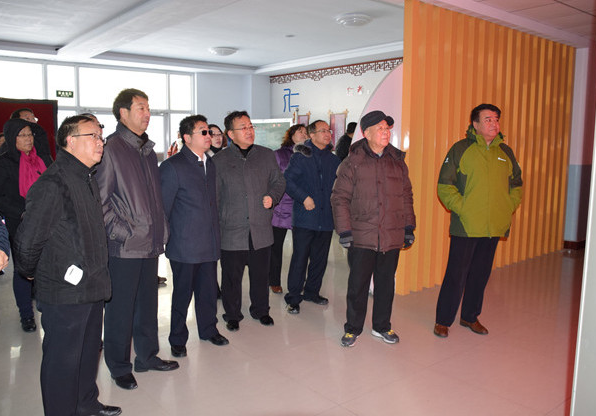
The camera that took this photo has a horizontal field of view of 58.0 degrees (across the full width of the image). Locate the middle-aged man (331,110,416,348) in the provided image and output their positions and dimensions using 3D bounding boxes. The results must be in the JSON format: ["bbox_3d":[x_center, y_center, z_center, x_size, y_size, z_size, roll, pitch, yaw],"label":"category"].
[{"bbox_3d":[0.537,0.155,4.027,0.600,1.738,0.370,-1,7,-12],"label":"middle-aged man"}]

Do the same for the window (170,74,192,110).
[{"bbox_3d":[-2.660,-2.626,12.286,0.576,0.790,0.080,-6,9,-39],"label":"window"}]

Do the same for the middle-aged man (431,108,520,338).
[{"bbox_3d":[1.356,0.100,4.203,0.600,1.804,0.380,-1,7,-8],"label":"middle-aged man"}]

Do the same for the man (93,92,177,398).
[{"bbox_3d":[-0.985,0.190,3.381,0.390,1.829,0.510,4,8,26],"label":"man"}]

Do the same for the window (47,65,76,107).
[{"bbox_3d":[-4.682,-2.429,10.659,0.575,0.778,0.080,-6,9,-39],"label":"window"}]

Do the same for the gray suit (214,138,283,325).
[{"bbox_3d":[-0.379,0.206,4.386,0.540,1.463,0.330,-3,8,-24],"label":"gray suit"}]

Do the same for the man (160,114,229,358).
[{"bbox_3d":[-0.712,0.193,3.880,0.370,1.698,0.490,5,9,32],"label":"man"}]

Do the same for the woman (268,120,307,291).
[{"bbox_3d":[-0.077,0.002,5.453,0.460,1.679,0.330,-6,10,-42],"label":"woman"}]

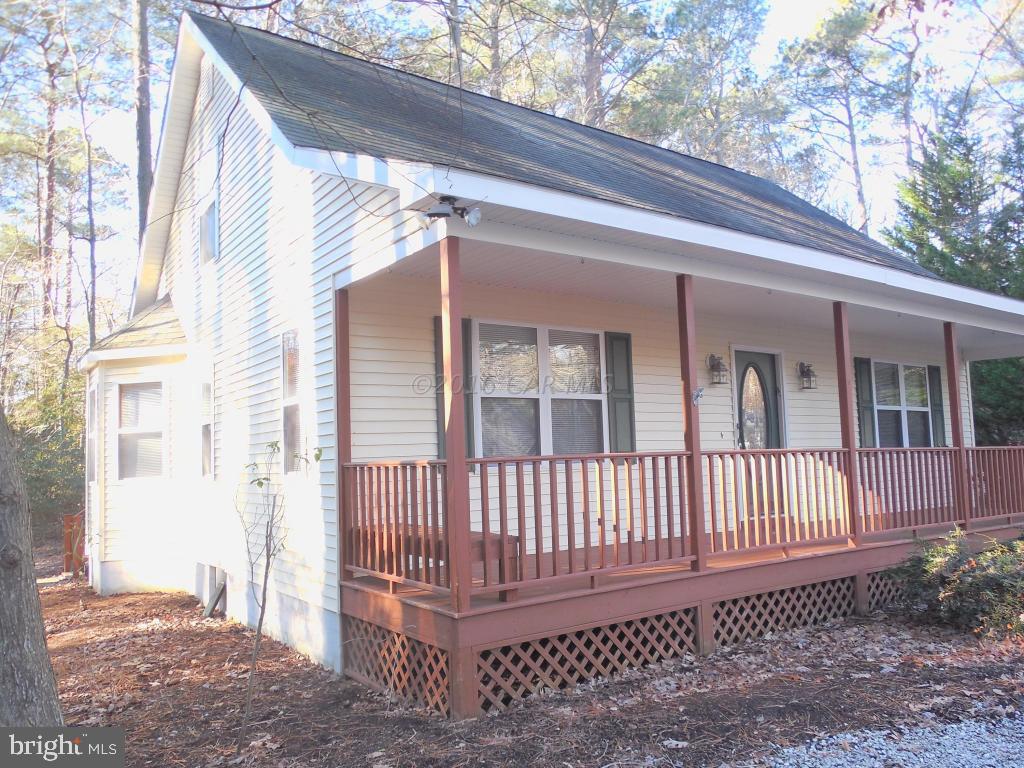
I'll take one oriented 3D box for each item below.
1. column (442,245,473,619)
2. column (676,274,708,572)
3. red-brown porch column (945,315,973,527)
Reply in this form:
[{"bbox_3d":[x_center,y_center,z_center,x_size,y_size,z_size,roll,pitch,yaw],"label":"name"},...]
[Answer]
[{"bbox_3d":[-0.355,0.227,4.622,0.091,2.352,0.091,2,-7,-35],"label":"column"},{"bbox_3d":[1.425,0.304,5.861,0.091,2.352,0.091,2,-7,-35],"label":"column"},{"bbox_3d":[5.058,0.459,8.390,0.091,2.352,0.091,2,-7,-35],"label":"red-brown porch column"}]

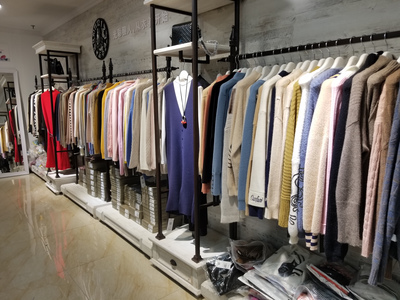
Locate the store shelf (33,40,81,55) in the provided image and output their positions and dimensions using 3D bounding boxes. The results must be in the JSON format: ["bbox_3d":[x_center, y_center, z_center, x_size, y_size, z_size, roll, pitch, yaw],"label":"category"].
[{"bbox_3d":[-2.131,-1.475,4.449,0.503,0.129,0.612,-8,12,-40],"label":"store shelf"}]

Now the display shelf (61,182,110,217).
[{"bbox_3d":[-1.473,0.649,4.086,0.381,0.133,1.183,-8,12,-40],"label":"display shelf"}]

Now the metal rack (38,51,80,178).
[{"bbox_3d":[-2.110,-0.506,4.611,0.422,1.863,0.503,-8,12,-40],"label":"metal rack"}]

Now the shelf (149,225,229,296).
[{"bbox_3d":[-0.051,0.869,2.476,0.469,0.193,0.632,-8,12,-40],"label":"shelf"}]

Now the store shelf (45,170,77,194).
[{"bbox_3d":[-2.112,0.502,4.787,0.462,0.197,0.626,-8,12,-40],"label":"store shelf"}]

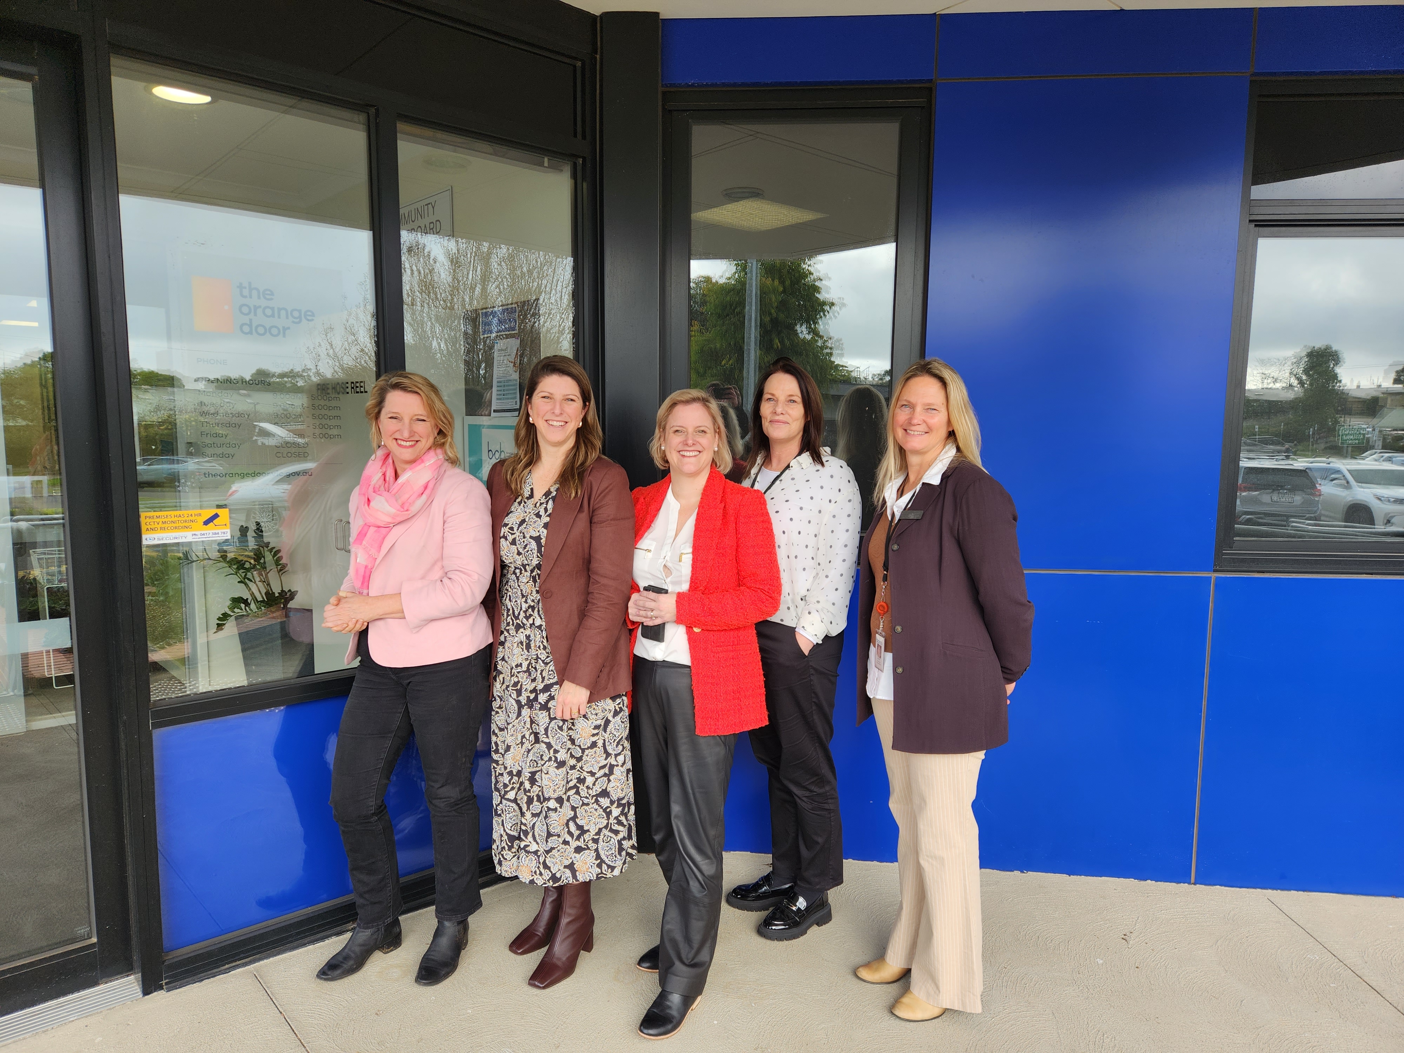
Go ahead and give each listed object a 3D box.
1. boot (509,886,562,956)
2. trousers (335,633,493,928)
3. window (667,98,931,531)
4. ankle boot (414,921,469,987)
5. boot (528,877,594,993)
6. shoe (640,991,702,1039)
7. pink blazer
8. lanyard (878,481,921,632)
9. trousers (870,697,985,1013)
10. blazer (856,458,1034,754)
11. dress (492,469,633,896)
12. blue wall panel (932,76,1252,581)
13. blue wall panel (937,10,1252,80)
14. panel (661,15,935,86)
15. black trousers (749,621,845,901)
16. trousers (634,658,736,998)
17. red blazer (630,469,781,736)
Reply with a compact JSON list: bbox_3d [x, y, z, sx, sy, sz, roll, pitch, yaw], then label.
[{"bbox_3d":[-0.462,1.094,2.753,0.100,0.230,0.250,6,9,42],"label":"boot"},{"bbox_3d":[-0.783,0.699,2.536,0.400,0.890,0.360,5,8,33],"label":"trousers"},{"bbox_3d":[0.307,-0.644,3.042,0.852,1.447,0.080,1,7,5],"label":"window"},{"bbox_3d":[-0.712,1.142,2.603,0.100,0.165,0.250,3,7,22],"label":"ankle boot"},{"bbox_3d":[-0.384,1.104,2.588,0.092,0.230,0.250,4,7,24],"label":"boot"},{"bbox_3d":[-0.076,1.193,2.411,0.098,0.100,0.260,3,7,23],"label":"shoe"},{"bbox_3d":[-0.766,0.098,2.498,0.430,0.550,0.290,4,7,25],"label":"pink blazer"},{"bbox_3d":[0.527,0.050,2.361,0.170,0.450,0.140,-4,8,-33],"label":"lanyard"},{"bbox_3d":[0.587,0.761,2.472,0.280,0.930,0.340,-3,8,-30],"label":"trousers"},{"bbox_3d":[0.621,0.183,2.392,0.370,0.750,0.450,-4,8,-35],"label":"blazer"},{"bbox_3d":[-0.376,0.405,2.578,0.420,1.160,0.330,4,8,31],"label":"dress"},{"bbox_3d":[1.185,-0.613,2.955,0.944,1.535,0.030,1,7,3],"label":"blue wall panel"},{"bbox_3d":[1.190,-1.470,2.851,0.931,0.193,0.030,1,7,5],"label":"blue wall panel"},{"bbox_3d":[0.297,-1.486,2.927,0.855,0.207,0.030,1,7,5],"label":"panel"},{"bbox_3d":[0.287,0.673,2.835,0.300,0.920,0.360,-5,8,-39],"label":"black trousers"},{"bbox_3d":[-0.044,0.769,2.473,0.340,0.910,0.340,4,7,26],"label":"trousers"},{"bbox_3d":[-0.002,0.184,2.396,0.440,0.680,0.280,4,7,28],"label":"red blazer"}]

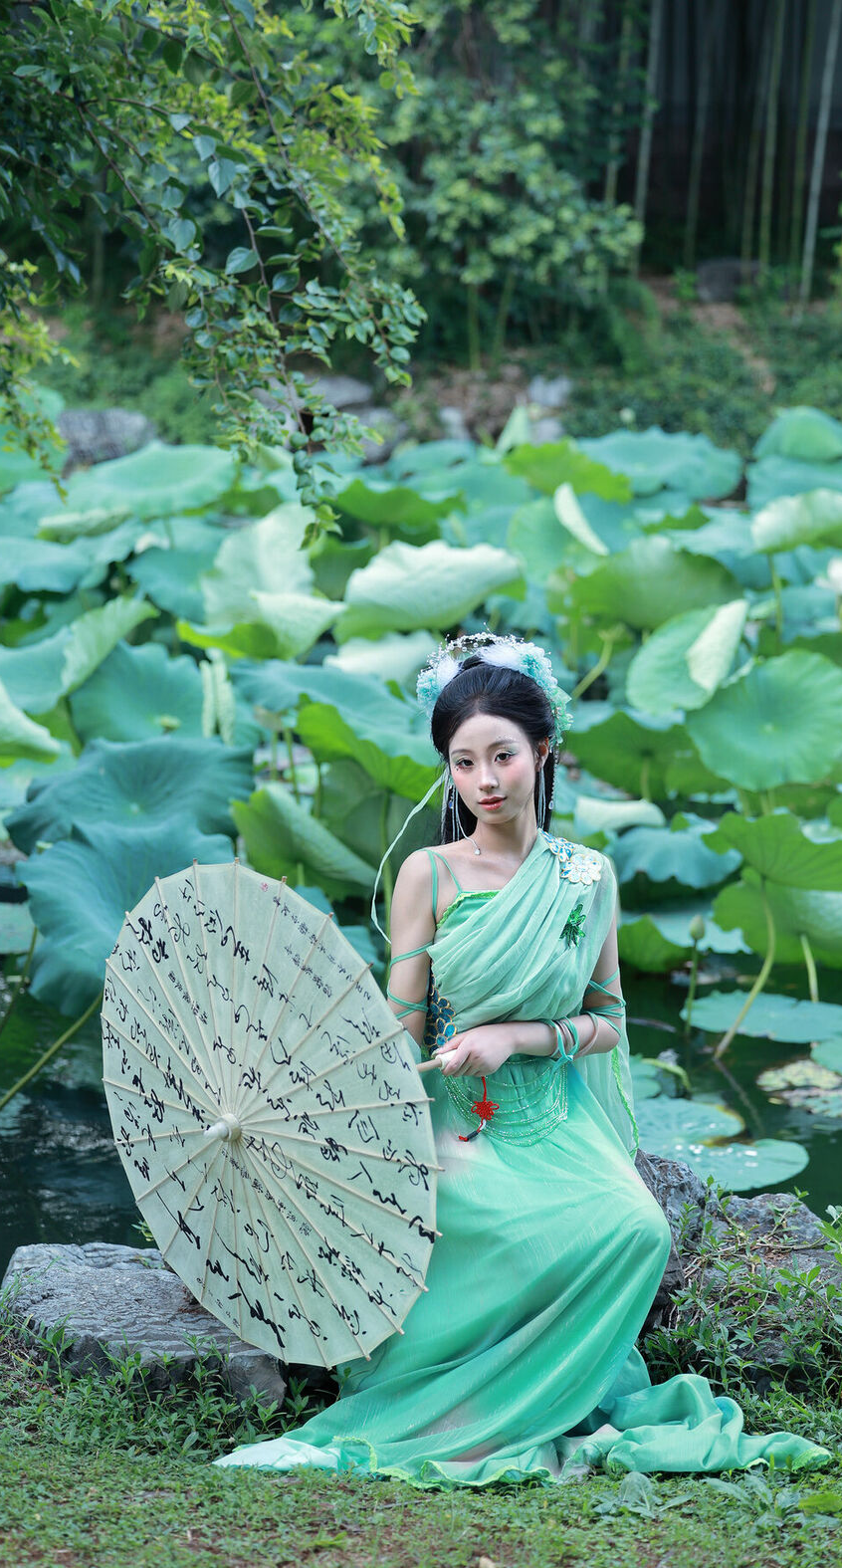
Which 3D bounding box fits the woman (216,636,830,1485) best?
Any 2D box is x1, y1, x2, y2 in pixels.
[{"bbox_3d":[0.145,0.390,4.616,0.900,1.180,0.700,0,11,0],"label":"woman"}]

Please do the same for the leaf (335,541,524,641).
[{"bbox_3d":[0.025,-0.571,8.900,0.560,0.260,0.440,0,11,0],"label":"leaf"}]

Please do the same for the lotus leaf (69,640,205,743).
[{"bbox_3d":[-0.809,-0.268,8.700,0.460,0.300,0.420,0,11,0],"label":"lotus leaf"}]

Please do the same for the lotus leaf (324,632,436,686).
[{"bbox_3d":[-0.103,-0.348,8.400,0.380,0.170,0.340,0,11,0],"label":"lotus leaf"}]

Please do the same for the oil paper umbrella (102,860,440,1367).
[{"bbox_3d":[-0.104,0.448,4.490,0.540,0.765,0.765,-15,15,-41],"label":"oil paper umbrella"}]

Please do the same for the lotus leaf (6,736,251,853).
[{"bbox_3d":[-0.682,0.036,7.000,0.560,0.200,0.500,0,12,0],"label":"lotus leaf"}]

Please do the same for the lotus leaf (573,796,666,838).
[{"bbox_3d":[0.555,0.094,8.400,0.270,0.100,0.220,0,12,0],"label":"lotus leaf"}]

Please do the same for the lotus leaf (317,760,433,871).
[{"bbox_3d":[-0.108,0.083,8.000,0.400,0.300,0.320,0,12,0],"label":"lotus leaf"}]

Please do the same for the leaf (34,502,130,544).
[{"bbox_3d":[-1.267,-0.983,11.300,0.370,0.140,0.320,0,12,0],"label":"leaf"}]

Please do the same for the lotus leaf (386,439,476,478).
[{"bbox_3d":[0.042,-1.407,13.000,0.420,0.150,0.420,0,11,0],"label":"lotus leaf"}]

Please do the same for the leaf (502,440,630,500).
[{"bbox_3d":[0.619,-1.338,12.800,0.550,0.230,0.450,0,12,0],"label":"leaf"}]

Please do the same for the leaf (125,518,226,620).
[{"bbox_3d":[-0.847,-0.758,10.600,0.460,0.300,0.430,0,11,0],"label":"leaf"}]

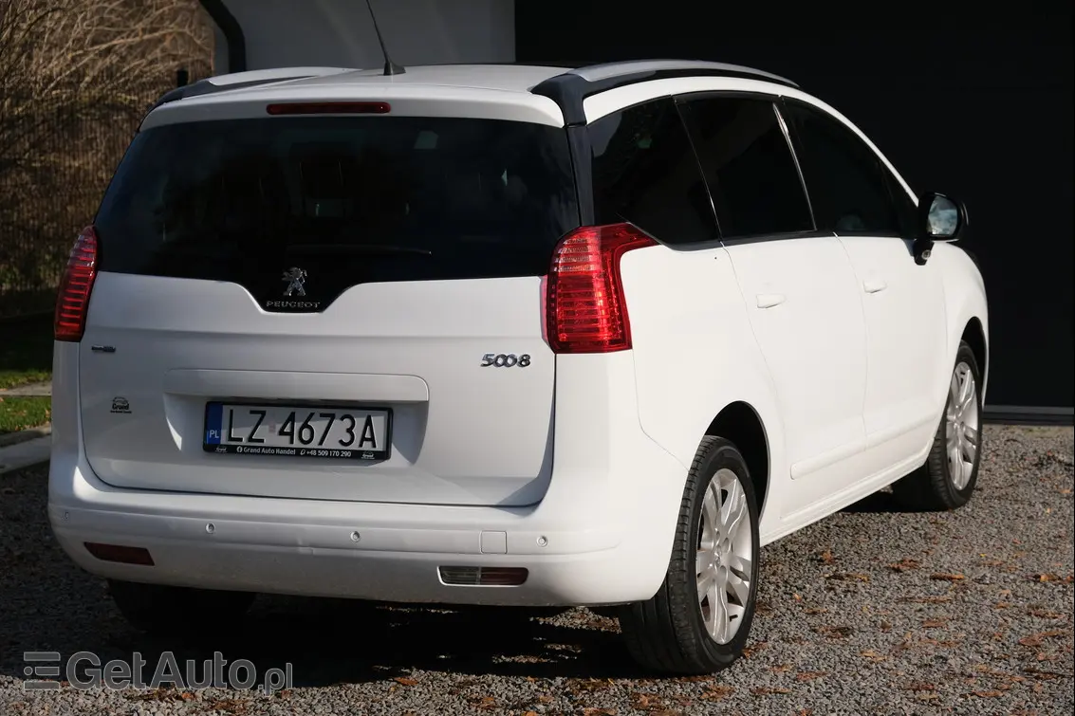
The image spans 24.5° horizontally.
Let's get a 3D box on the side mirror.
[{"bbox_3d":[1.371,-0.437,8.398,0.180,0.245,0.140,1,6,23],"label":"side mirror"}]

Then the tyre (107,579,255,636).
[{"bbox_3d":[-1.013,0.490,7.292,0.225,0.650,0.650,1,6,23],"label":"tyre"}]

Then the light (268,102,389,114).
[{"bbox_3d":[-0.540,-0.641,6.360,0.360,0.033,0.040,1,6,23],"label":"light"}]

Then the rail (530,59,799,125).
[{"bbox_3d":[0.443,-0.769,7.102,0.155,0.175,2.020,1,6,23],"label":"rail"}]

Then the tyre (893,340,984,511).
[{"bbox_3d":[1.480,0.246,9.175,0.225,0.650,0.650,1,6,23],"label":"tyre"}]

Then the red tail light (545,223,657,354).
[{"bbox_3d":[0.161,-0.178,6.119,0.215,0.315,0.310,1,6,23],"label":"red tail light"}]

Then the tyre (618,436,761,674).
[{"bbox_3d":[0.411,0.527,6.681,0.225,0.650,0.650,1,6,23],"label":"tyre"}]

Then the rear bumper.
[{"bbox_3d":[-0.545,0.283,6.404,1.800,0.650,0.530,1,6,23],"label":"rear bumper"}]

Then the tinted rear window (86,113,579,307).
[{"bbox_3d":[-0.560,-0.352,6.330,1.410,0.530,0.095,1,-18,23],"label":"tinted rear window"}]

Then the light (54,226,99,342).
[{"bbox_3d":[-1.217,-0.214,6.710,0.215,0.315,0.310,1,6,23],"label":"light"}]

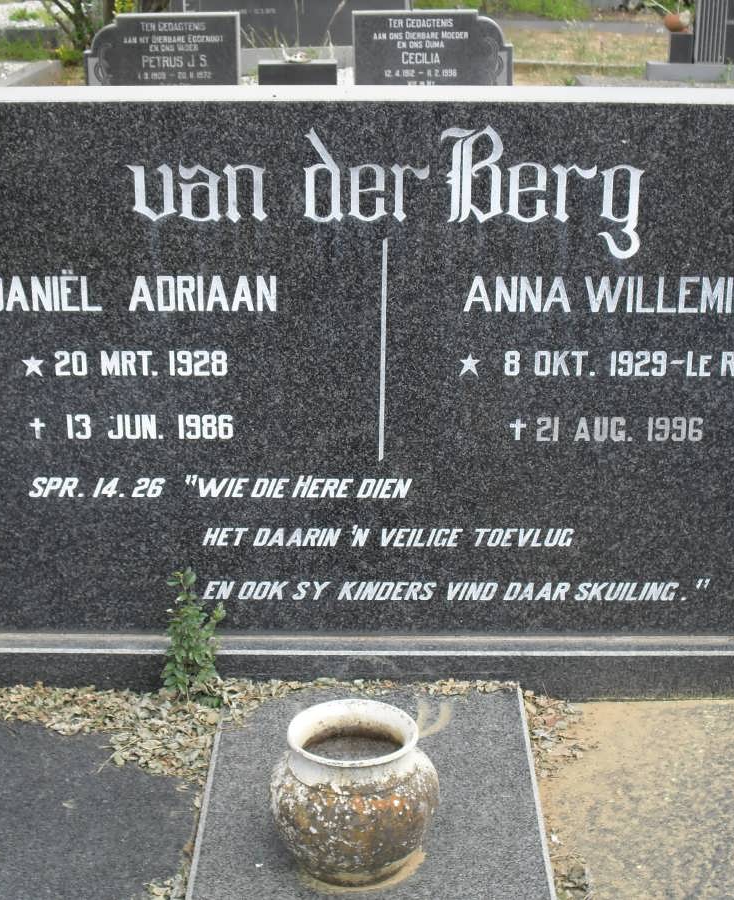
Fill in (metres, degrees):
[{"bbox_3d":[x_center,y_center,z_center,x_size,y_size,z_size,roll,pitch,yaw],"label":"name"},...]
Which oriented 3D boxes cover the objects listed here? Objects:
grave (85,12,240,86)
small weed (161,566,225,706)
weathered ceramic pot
[{"bbox_3d":[-0.840,-1.555,7.032,0.635,0.490,0.090,-2,19,-5],"label":"grave"},{"bbox_3d":[-0.230,0.247,2.253,0.081,0.187,0.075,0,19,0],"label":"small weed"},{"bbox_3d":[-0.015,0.384,1.895,0.188,0.156,0.188,0,19,0],"label":"weathered ceramic pot"}]

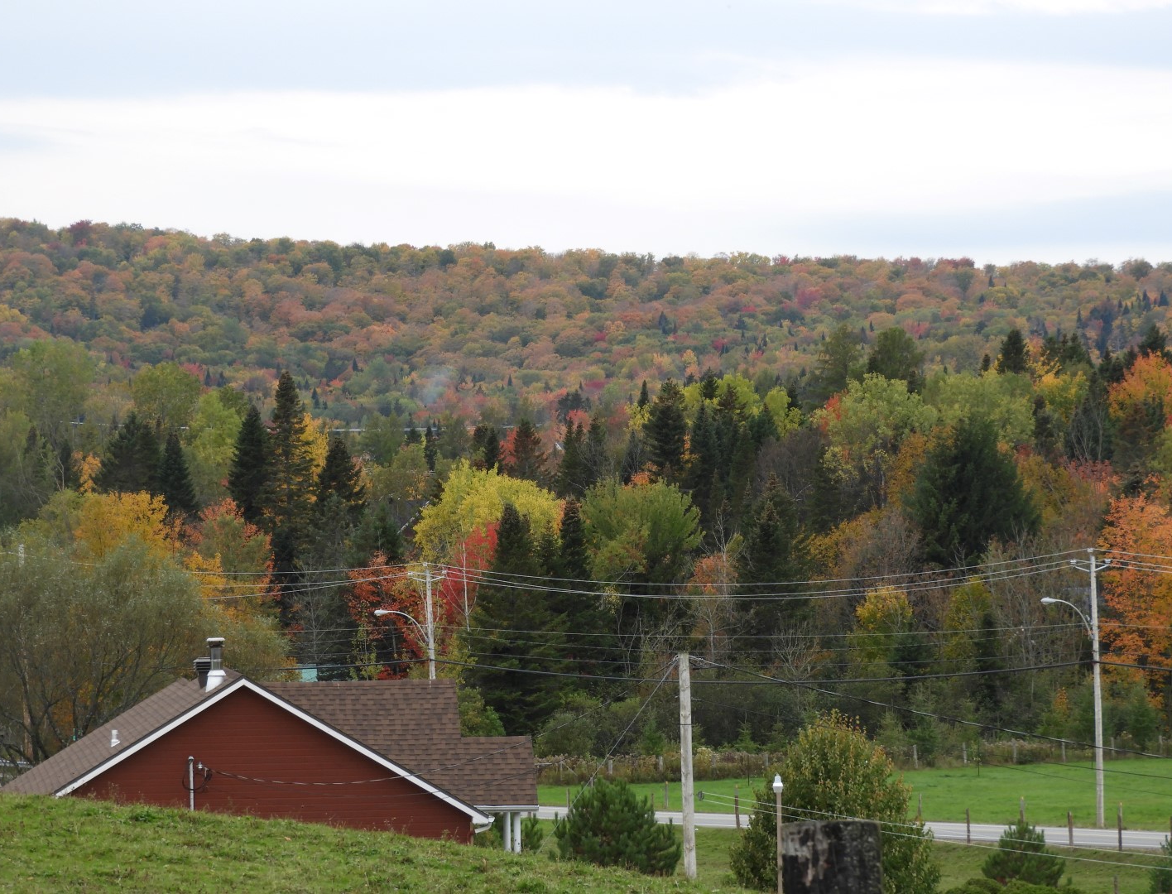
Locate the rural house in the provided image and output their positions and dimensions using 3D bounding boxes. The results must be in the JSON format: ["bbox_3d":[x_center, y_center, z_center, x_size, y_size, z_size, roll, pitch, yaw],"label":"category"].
[{"bbox_3d":[-5.026,5.540,90.592,8.168,5.297,11.200,-1,-1,-6],"label":"rural house"}]

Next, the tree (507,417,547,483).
[{"bbox_3d":[-5.051,2.994,500.000,4.300,11.000,4.300,-1,-1,0],"label":"tree"}]

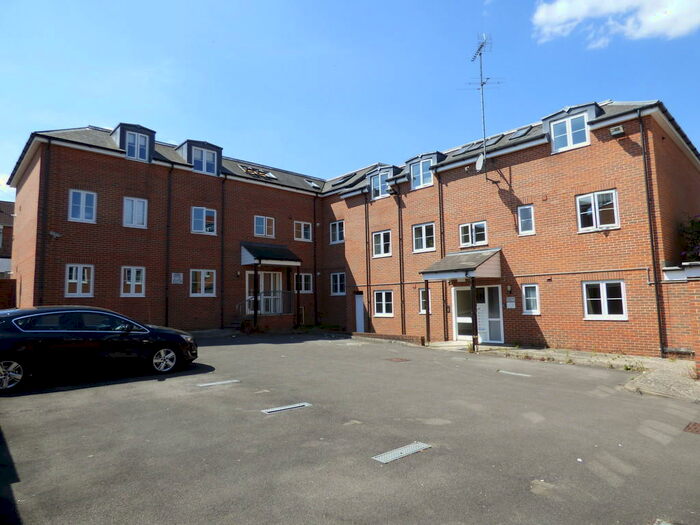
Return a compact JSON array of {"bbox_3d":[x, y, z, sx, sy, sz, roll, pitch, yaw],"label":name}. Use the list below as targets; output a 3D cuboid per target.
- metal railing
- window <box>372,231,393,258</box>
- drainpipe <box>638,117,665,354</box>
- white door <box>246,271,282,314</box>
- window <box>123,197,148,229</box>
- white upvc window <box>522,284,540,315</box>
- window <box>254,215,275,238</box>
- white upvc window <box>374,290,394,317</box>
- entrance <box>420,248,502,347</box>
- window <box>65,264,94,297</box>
[{"bbox_3d":[-4.014,1.900,18.483,2.980,1.100,1.100,4,-8,-42],"label":"metal railing"},{"bbox_3d":[1.444,-0.824,18.241,1.097,1.176,0.120,-7,-8,44],"label":"window"},{"bbox_3d":[8.441,-0.918,11.325,0.090,7.010,0.120,-6,-8,43],"label":"drainpipe"},{"bbox_3d":[-4.060,1.445,19.191,1.934,2.042,0.100,4,-8,-41],"label":"white door"},{"bbox_3d":[-8.380,-1.917,15.829,0.870,1.180,0.110,4,-8,-42],"label":"window"},{"bbox_3d":[6.061,1.238,13.523,0.575,1.045,0.120,-7,-8,44],"label":"white upvc window"},{"bbox_3d":[-4.135,-1.692,19.627,1.150,1.040,0.110,4,-8,-42],"label":"window"},{"bbox_3d":[1.496,1.840,17.971,1.097,1.184,0.120,-7,-8,44],"label":"white upvc window"},{"bbox_3d":[3.971,1.257,14.264,2.260,3.420,1.800,-6,-8,43],"label":"entrance"},{"bbox_3d":[-9.617,0.660,14.413,0.850,1.160,0.110,4,-8,-42],"label":"window"}]

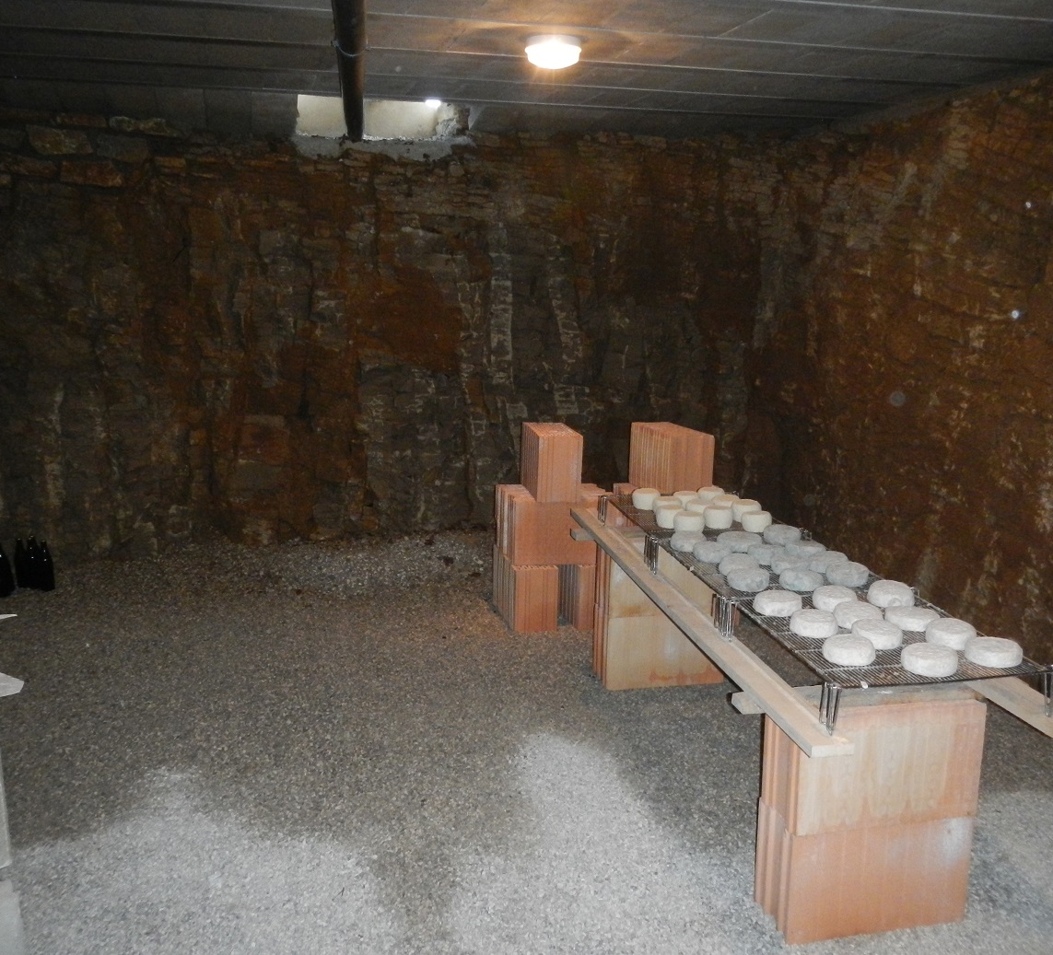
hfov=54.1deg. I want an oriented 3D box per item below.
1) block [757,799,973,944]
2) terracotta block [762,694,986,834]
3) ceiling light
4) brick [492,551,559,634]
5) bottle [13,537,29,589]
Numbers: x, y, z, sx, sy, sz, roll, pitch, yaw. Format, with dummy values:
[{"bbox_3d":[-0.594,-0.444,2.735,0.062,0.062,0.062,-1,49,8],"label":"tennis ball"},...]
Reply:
[{"bbox_3d":[0.874,0.998,2.698,0.500,0.300,0.198,-2,12,-12],"label":"block"},{"bbox_3d":[0.894,0.712,2.665,0.500,0.304,0.200,-2,12,-13],"label":"terracotta block"},{"bbox_3d":[0.108,-1.683,4.096,0.226,0.100,0.226,1,11,0],"label":"ceiling light"},{"bbox_3d":[-0.011,0.526,5.024,0.200,0.304,0.490,-2,12,-14],"label":"brick"},{"bbox_3d":[-2.659,0.444,5.425,0.078,0.275,0.078,1,11,0],"label":"bottle"}]

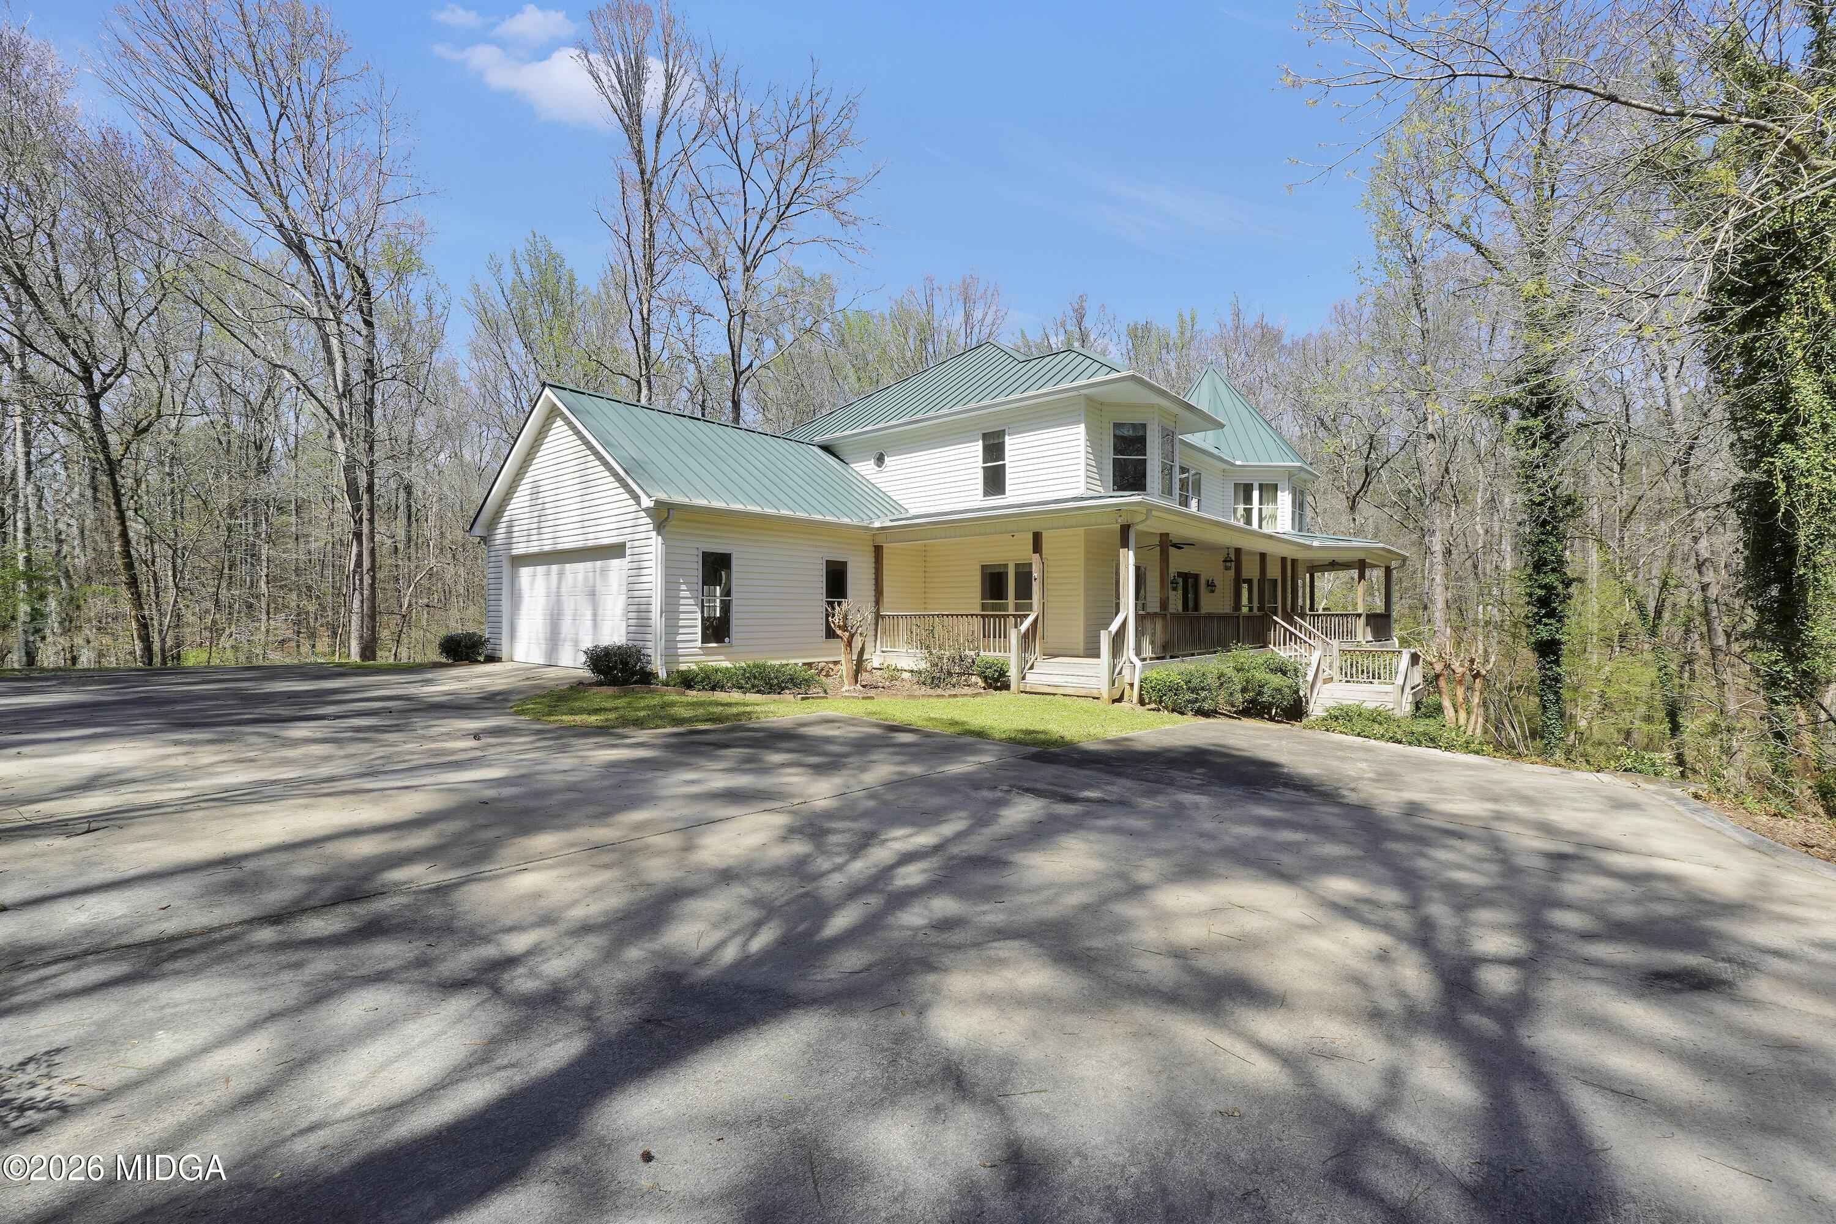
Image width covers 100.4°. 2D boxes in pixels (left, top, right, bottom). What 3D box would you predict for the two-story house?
[{"bbox_3d":[3.639,-3.594,22.876,16.230,10.640,25.910,-1,-1,40],"label":"two-story house"}]

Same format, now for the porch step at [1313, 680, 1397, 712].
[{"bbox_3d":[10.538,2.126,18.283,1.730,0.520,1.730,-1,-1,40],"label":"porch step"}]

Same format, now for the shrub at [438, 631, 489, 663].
[{"bbox_3d":[-10.464,0.802,17.600,1.150,0.760,1.100,-1,-1,40],"label":"shrub"}]

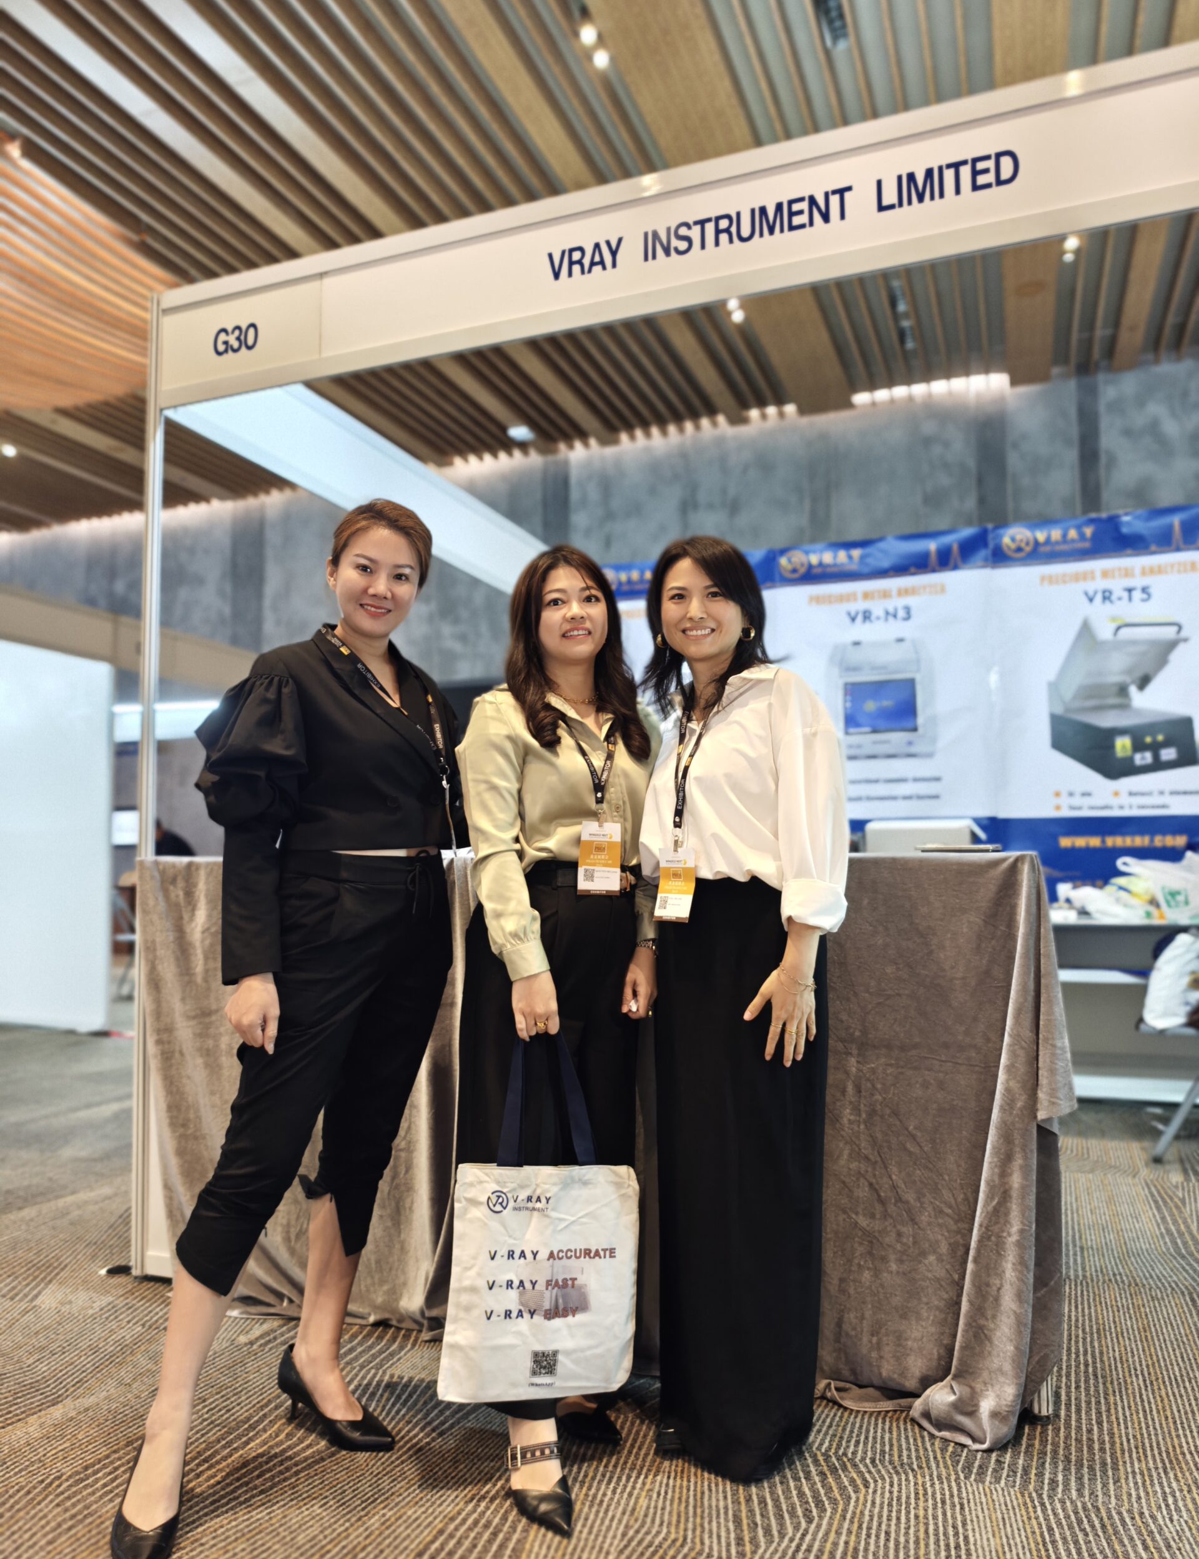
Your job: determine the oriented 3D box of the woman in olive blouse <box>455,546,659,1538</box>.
[{"bbox_3d":[-0.066,0.363,1.859,0.410,1.580,0.350,2,-5,-28],"label":"woman in olive blouse"}]

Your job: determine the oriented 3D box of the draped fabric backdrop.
[{"bbox_3d":[-0.086,0.687,2.434,2.110,1.020,0.500,-2,-5,20],"label":"draped fabric backdrop"}]

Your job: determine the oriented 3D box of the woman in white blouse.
[{"bbox_3d":[0.239,0.355,1.909,0.430,1.600,0.340,-3,-5,30],"label":"woman in white blouse"}]

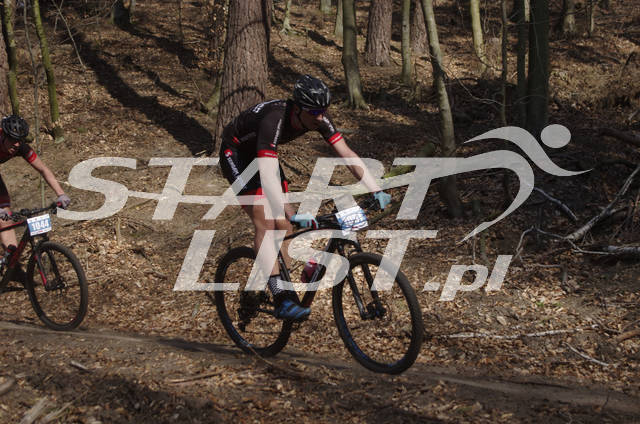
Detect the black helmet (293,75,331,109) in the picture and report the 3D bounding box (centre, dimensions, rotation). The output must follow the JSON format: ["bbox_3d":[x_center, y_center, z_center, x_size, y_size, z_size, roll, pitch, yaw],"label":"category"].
[{"bbox_3d":[-0.049,-0.731,6.850,0.200,0.165,0.270,-5,23,-35],"label":"black helmet"}]

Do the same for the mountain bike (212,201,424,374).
[{"bbox_3d":[-0.077,0.466,7.011,0.740,1.000,1.850,-16,11,-43],"label":"mountain bike"}]

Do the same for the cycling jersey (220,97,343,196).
[{"bbox_3d":[-0.293,-0.400,7.009,0.600,0.560,0.800,-10,8,-43],"label":"cycling jersey"}]

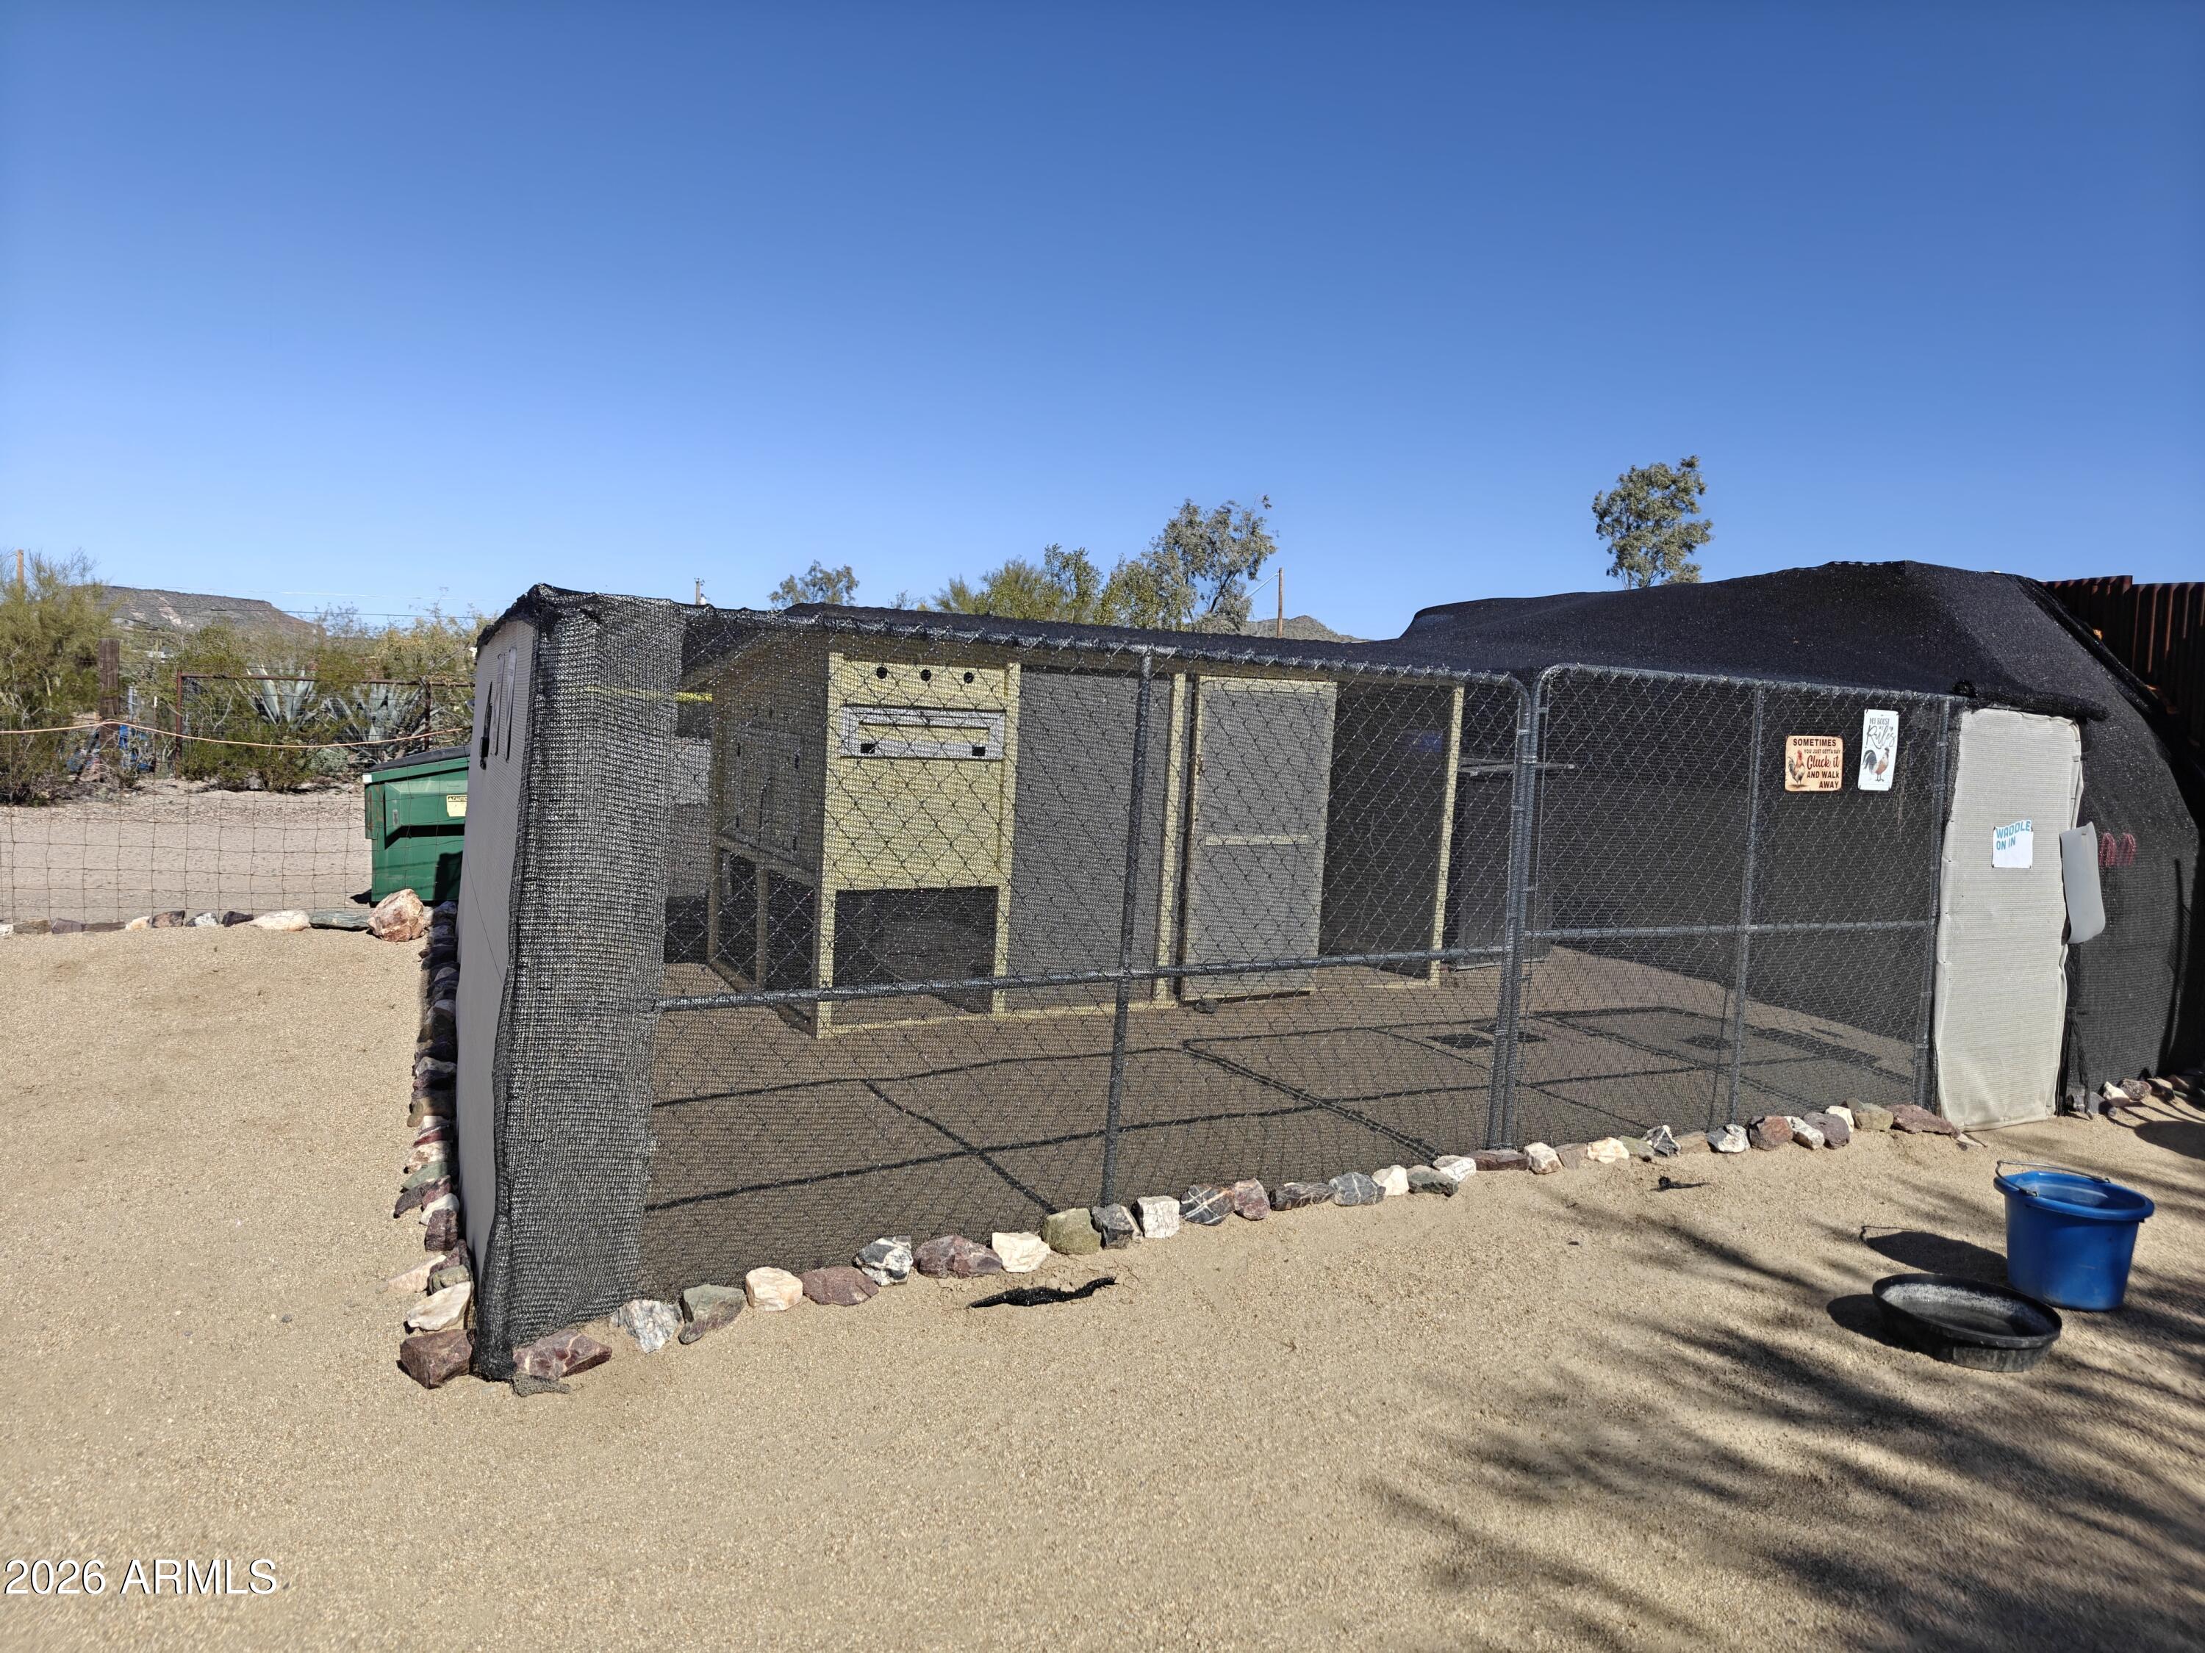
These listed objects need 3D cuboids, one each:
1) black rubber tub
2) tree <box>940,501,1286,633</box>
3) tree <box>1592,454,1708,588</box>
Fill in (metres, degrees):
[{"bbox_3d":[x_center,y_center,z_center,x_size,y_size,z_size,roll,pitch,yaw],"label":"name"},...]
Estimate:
[{"bbox_3d":[1.964,1.137,3.341,0.375,0.092,0.375,5,5,32],"label":"black rubber tub"},{"bbox_3d":[-0.061,-3.621,28.810,6.800,5.591,5.000,2,4,0],"label":"tree"},{"bbox_3d":[10.191,-3.662,27.773,2.700,6.648,2.600,4,5,20],"label":"tree"}]

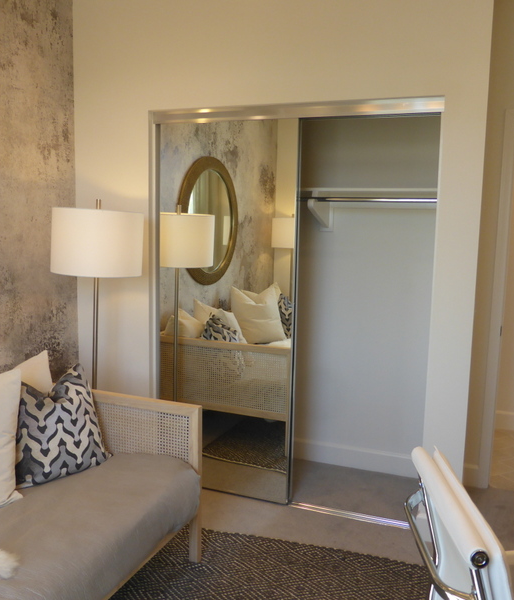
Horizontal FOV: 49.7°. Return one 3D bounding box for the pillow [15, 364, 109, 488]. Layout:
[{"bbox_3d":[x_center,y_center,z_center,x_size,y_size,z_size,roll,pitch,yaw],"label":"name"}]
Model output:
[{"bbox_3d":[-0.842,0.501,2.285,0.450,0.450,0.170,-5,-5,-44],"label":"pillow"}]

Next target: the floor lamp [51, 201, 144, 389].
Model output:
[{"bbox_3d":[-0.797,0.299,2.760,0.430,1.600,0.430,4,7,19],"label":"floor lamp"}]

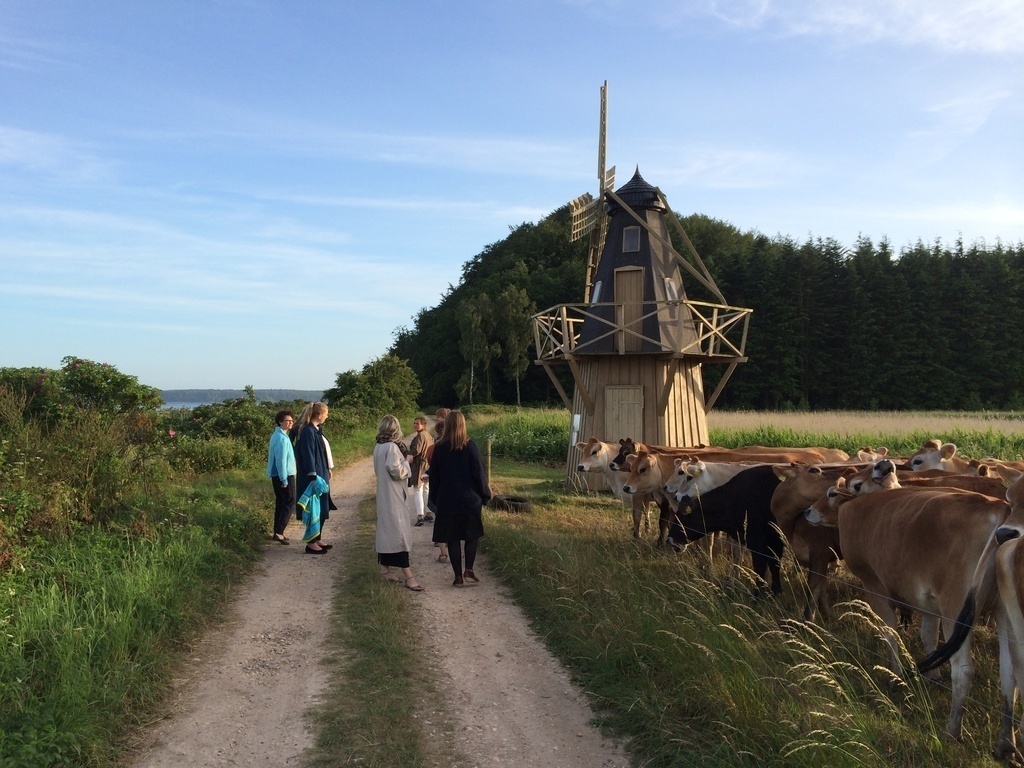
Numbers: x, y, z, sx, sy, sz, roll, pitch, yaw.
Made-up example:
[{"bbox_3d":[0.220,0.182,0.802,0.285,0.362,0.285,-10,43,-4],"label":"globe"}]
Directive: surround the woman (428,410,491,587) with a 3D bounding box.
[{"bbox_3d":[-0.495,1.067,8.414,0.560,1.660,0.420,0,-1,-7],"label":"woman"}]

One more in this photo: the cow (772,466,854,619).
[{"bbox_3d":[2.900,1.260,7.461,1.550,1.240,0.600,0,-1,-20],"label":"cow"}]

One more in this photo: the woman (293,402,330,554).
[{"bbox_3d":[-2.310,1.068,10.215,0.440,1.720,0.500,0,-1,-9],"label":"woman"}]

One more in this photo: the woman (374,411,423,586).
[{"bbox_3d":[-1.070,1.081,8.394,0.440,1.630,0.480,1,-1,-35],"label":"woman"}]

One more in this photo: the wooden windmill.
[{"bbox_3d":[2.620,-1.978,18.471,4.600,8.100,4.500,0,-1,19],"label":"wooden windmill"}]

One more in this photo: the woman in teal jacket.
[{"bbox_3d":[-2.790,1.118,10.764,0.360,1.640,0.430,0,-1,15],"label":"woman in teal jacket"}]

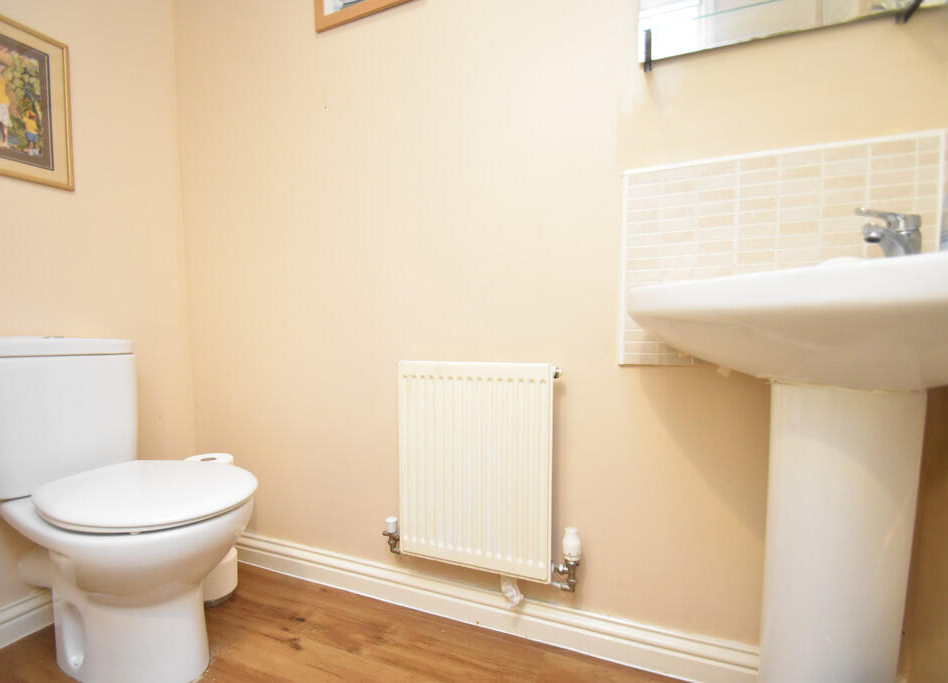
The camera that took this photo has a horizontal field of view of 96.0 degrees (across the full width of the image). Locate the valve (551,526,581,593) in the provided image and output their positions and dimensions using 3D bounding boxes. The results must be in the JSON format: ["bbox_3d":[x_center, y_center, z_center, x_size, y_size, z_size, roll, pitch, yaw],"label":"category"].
[{"bbox_3d":[0.212,0.496,0.970,0.063,0.146,0.052,0,3,21],"label":"valve"}]

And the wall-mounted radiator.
[{"bbox_3d":[0.007,0.295,1.042,0.382,0.500,0.065,0,3,21],"label":"wall-mounted radiator"}]

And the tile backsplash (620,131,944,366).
[{"bbox_3d":[0.576,-0.157,0.849,0.536,0.427,0.014,0,3,21],"label":"tile backsplash"}]

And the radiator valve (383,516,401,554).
[{"bbox_3d":[-0.216,0.518,1.138,0.059,0.099,0.040,0,3,21],"label":"radiator valve"}]

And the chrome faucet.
[{"bbox_3d":[0.662,-0.149,0.684,0.158,0.107,0.048,-2,3,-24],"label":"chrome faucet"}]

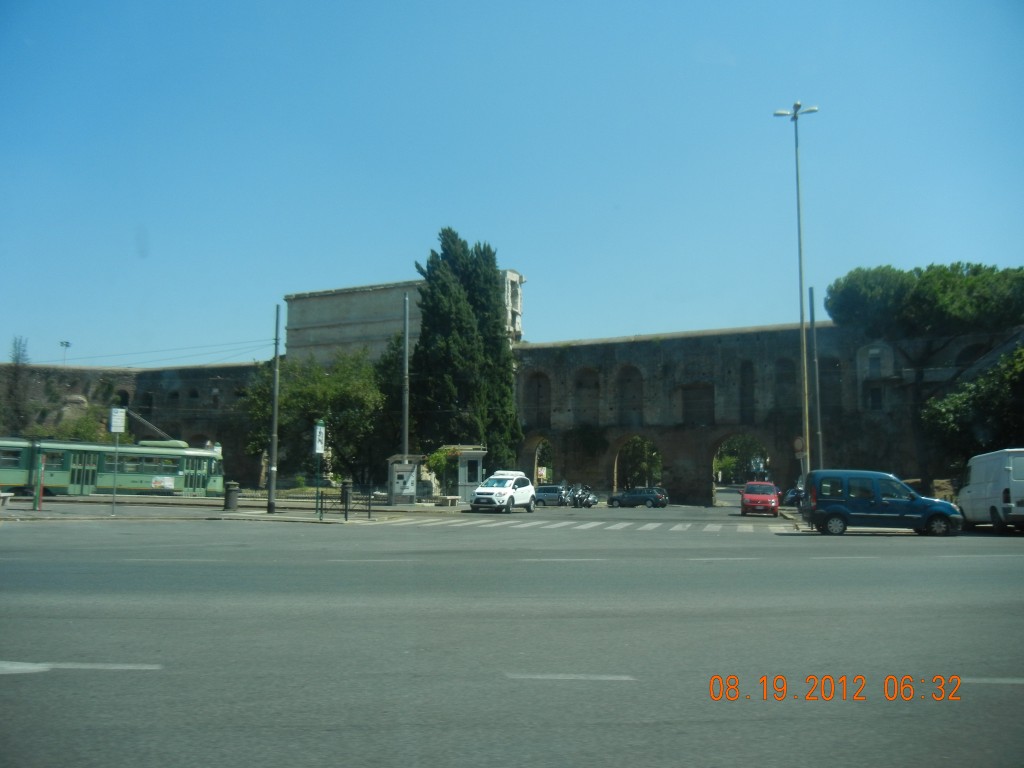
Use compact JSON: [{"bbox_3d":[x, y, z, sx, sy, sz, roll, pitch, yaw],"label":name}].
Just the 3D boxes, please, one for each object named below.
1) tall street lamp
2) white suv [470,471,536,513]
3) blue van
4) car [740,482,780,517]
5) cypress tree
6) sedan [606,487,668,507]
[{"bbox_3d":[12.150,-3.158,36.882,1.950,17.100,1.950,-2,-7,17],"label":"tall street lamp"},{"bbox_3d":[-0.310,4.928,40.302,1.860,1.870,4.440,-3,-7,23],"label":"white suv"},{"bbox_3d":[10.050,3.251,24.591,4.000,1.820,1.680,-1,-6,9],"label":"blue van"},{"bbox_3d":[11.150,5.122,39.475,1.610,1.500,3.650,-2,-7,18],"label":"car"},{"bbox_3d":[-2.750,-1.149,57.486,6.800,17.900,6.300,0,-6,0],"label":"cypress tree"},{"bbox_3d":[9.000,8.130,63.691,4.550,1.480,1.790,-4,-8,32],"label":"sedan"}]

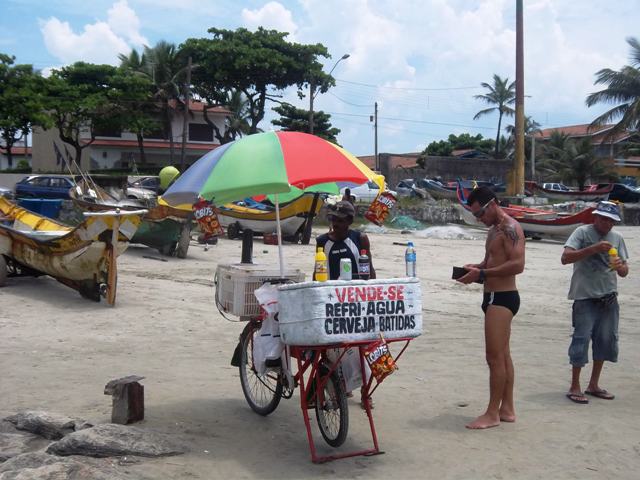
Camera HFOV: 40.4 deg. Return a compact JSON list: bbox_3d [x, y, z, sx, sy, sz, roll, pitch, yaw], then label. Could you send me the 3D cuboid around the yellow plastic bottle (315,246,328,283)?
[{"bbox_3d":[0.009,0.141,5.010,0.070,0.200,0.070,0,2,-12],"label":"yellow plastic bottle"}]

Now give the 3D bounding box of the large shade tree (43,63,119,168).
[{"bbox_3d":[-19.373,-9.787,70.000,6.600,9.100,6.300,0,2,0],"label":"large shade tree"}]

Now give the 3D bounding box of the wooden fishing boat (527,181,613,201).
[{"bbox_3d":[17.296,-3.349,60.000,5.900,1.300,1.500,0,2,5],"label":"wooden fishing boat"}]

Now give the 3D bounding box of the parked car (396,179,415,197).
[{"bbox_3d":[6.797,-3.889,66.000,1.650,1.450,3.900,0,2,15],"label":"parked car"}]

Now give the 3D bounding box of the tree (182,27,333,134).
[{"bbox_3d":[-4.603,-9.832,64.000,11.000,11.600,9.500,0,2,0],"label":"tree"}]

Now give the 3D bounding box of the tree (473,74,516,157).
[{"bbox_3d":[15.751,-8.760,75.000,5.000,11.000,5.000,0,3,0],"label":"tree"}]

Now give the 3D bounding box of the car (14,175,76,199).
[{"bbox_3d":[-13.593,-2.615,45.000,4.050,1.400,1.660,-2,4,-33],"label":"car"}]

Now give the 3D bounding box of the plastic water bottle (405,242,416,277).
[{"bbox_3d":[0.557,0.120,5.350,0.067,0.212,0.067,0,3,0],"label":"plastic water bottle"}]

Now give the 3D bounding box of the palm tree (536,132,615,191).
[{"bbox_3d":[17.053,-4.906,58.000,4.900,4.600,4.900,0,3,0],"label":"palm tree"}]

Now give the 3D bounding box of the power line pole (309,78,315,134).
[{"bbox_3d":[-0.616,-7.431,63.000,0.300,9.400,0.300,0,3,0],"label":"power line pole"}]

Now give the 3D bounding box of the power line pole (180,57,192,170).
[{"bbox_3d":[-8.386,-7.557,54.731,0.300,8.200,0.300,3,2,0],"label":"power line pole"}]

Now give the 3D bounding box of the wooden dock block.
[{"bbox_3d":[-1.388,1.138,6.200,0.170,0.310,0.250,1,2,32],"label":"wooden dock block"}]

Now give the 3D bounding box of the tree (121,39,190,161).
[{"bbox_3d":[-13.062,-10.521,69.000,5.400,10.200,5.200,0,2,0],"label":"tree"}]

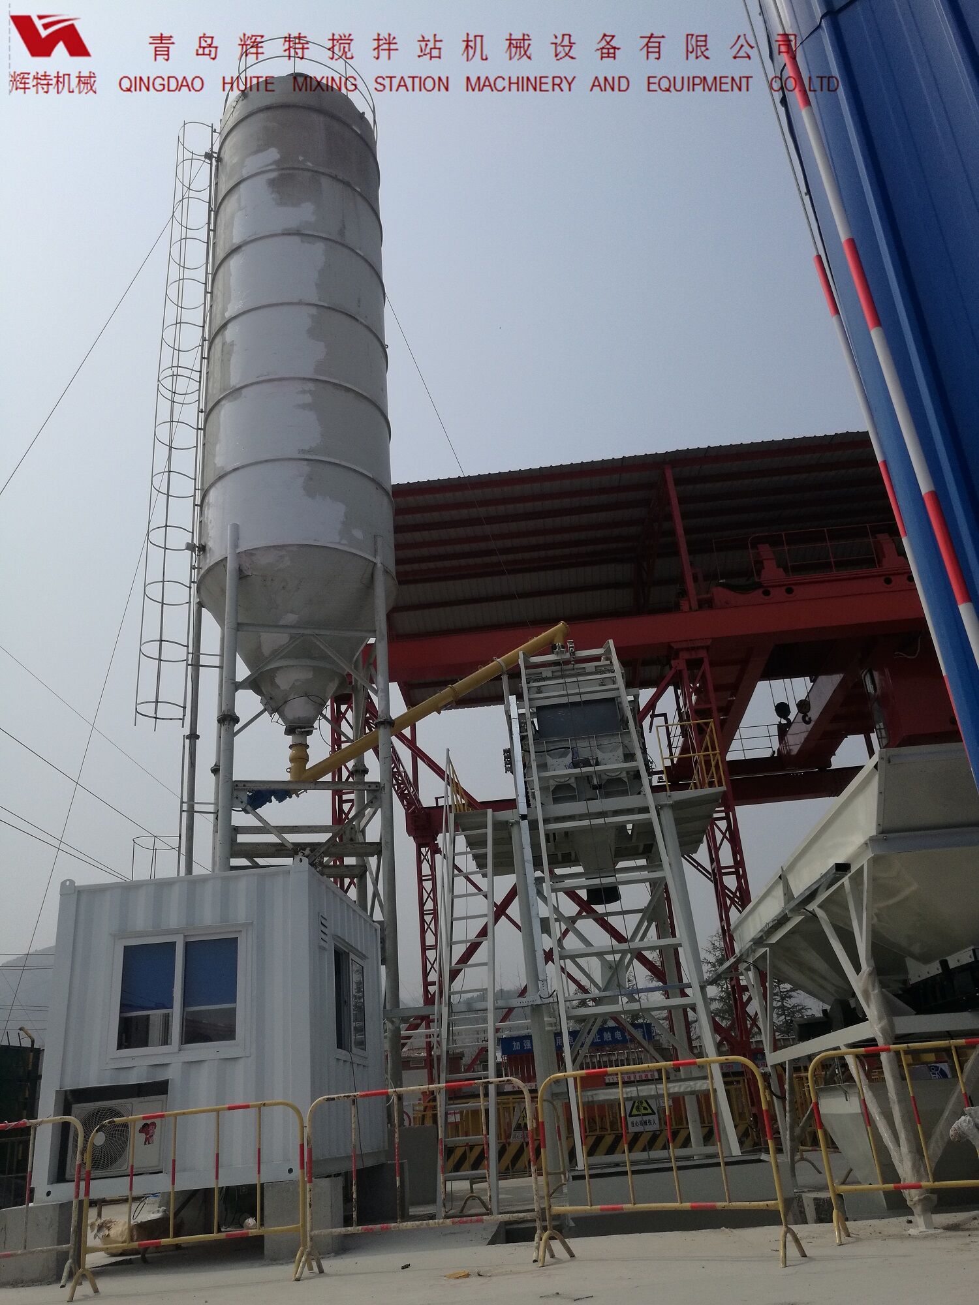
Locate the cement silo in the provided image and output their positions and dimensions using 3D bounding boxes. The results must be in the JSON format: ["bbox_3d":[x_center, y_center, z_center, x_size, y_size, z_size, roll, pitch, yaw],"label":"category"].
[{"bbox_3d":[-3.159,-4.200,16.968,2.998,11.761,2.998,0,-24,-11],"label":"cement silo"}]

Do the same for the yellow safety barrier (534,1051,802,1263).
[{"bbox_3d":[1.009,3.114,6.239,1.528,1.100,0.400,-16,-26,25],"label":"yellow safety barrier"}]

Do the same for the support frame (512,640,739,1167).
[{"bbox_3d":[1.254,2.275,11.468,1.950,6.450,4.700,-6,-23,3],"label":"support frame"}]

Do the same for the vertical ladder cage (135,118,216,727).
[{"bbox_3d":[-5.224,-4.395,17.215,0.720,11.881,0.760,3,-23,-16],"label":"vertical ladder cage"}]

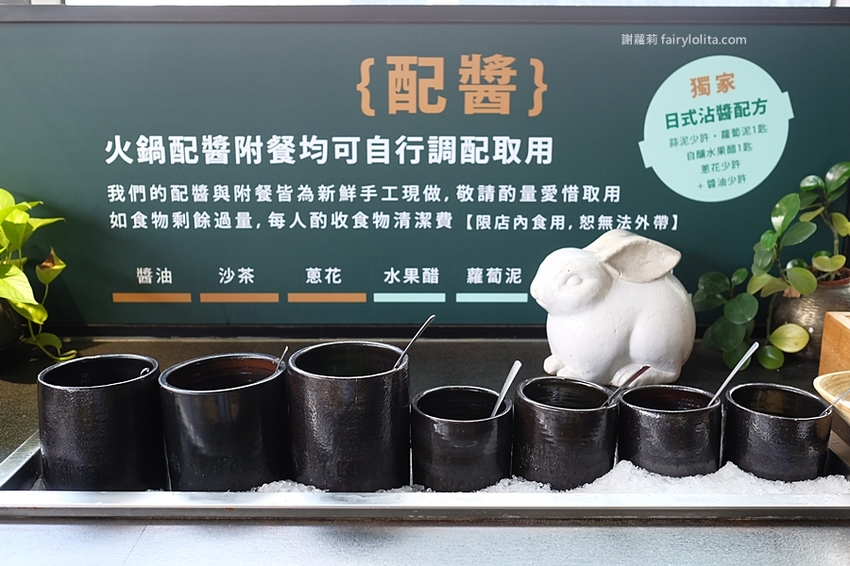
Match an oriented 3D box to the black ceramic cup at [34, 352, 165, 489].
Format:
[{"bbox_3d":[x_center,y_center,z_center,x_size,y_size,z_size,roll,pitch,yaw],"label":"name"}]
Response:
[{"bbox_3d":[-0.374,0.167,0.963,0.128,0.137,0.128,0,12,0],"label":"black ceramic cup"}]

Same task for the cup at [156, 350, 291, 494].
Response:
[{"bbox_3d":[-0.216,0.159,0.903,0.133,0.129,0.133,-1,12,0],"label":"cup"}]

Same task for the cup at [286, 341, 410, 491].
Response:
[{"bbox_3d":[-0.085,0.153,0.922,0.132,0.142,0.132,1,13,0],"label":"cup"}]

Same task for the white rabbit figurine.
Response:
[{"bbox_3d":[0.284,0.026,1.269,0.242,0.226,0.150,-2,13,-8],"label":"white rabbit figurine"}]

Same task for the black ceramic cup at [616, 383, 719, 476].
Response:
[{"bbox_3d":[0.280,0.175,0.957,0.108,0.087,0.108,0,11,0],"label":"black ceramic cup"}]

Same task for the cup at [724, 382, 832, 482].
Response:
[{"bbox_3d":[0.393,0.175,0.934,0.110,0.089,0.110,1,13,0],"label":"cup"}]

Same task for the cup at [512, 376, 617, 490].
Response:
[{"bbox_3d":[0.157,0.175,0.945,0.110,0.101,0.110,2,13,0],"label":"cup"}]

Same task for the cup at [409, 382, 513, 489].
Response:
[{"bbox_3d":[0.040,0.179,0.924,0.110,0.094,0.110,1,13,0],"label":"cup"}]

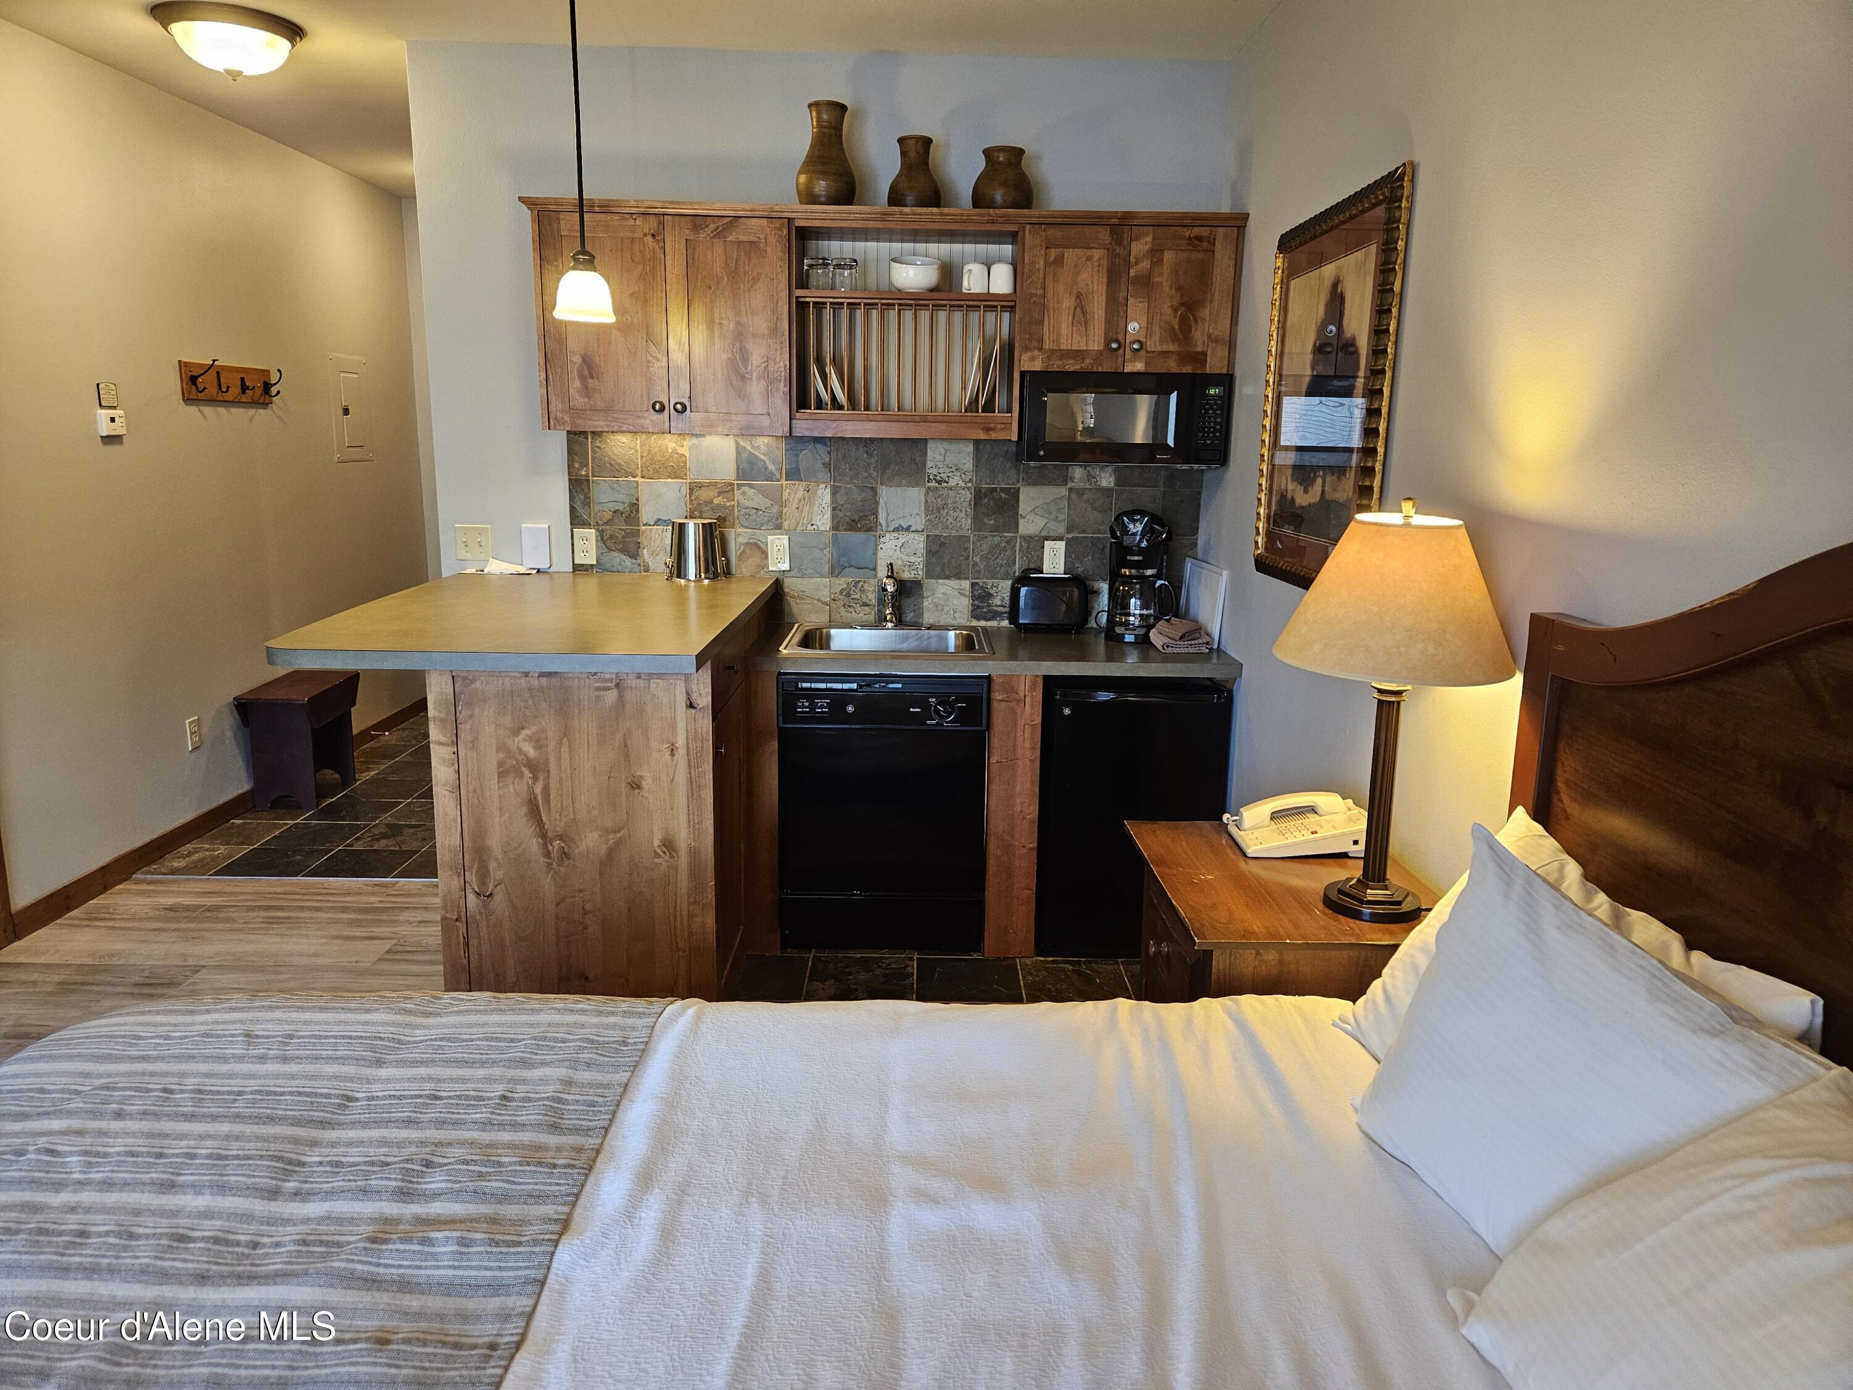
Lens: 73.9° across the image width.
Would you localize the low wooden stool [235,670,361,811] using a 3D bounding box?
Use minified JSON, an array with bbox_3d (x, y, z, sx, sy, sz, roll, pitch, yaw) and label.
[{"bbox_3d":[-2.584,0.195,5.190,0.285,0.475,0.580,1,12,-1],"label":"low wooden stool"}]

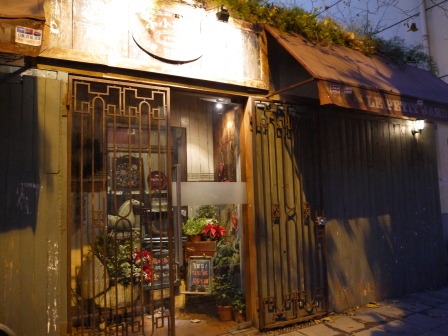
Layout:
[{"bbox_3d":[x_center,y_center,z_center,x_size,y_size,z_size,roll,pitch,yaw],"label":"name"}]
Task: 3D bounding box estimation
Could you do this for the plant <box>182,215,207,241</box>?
[{"bbox_3d":[-0.387,0.793,4.750,0.290,0.300,0.270,-1,-5,0],"label":"plant"}]

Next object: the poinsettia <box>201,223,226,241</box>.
[{"bbox_3d":[-0.136,0.824,4.700,0.310,0.240,0.280,1,-5,-29],"label":"poinsettia"}]

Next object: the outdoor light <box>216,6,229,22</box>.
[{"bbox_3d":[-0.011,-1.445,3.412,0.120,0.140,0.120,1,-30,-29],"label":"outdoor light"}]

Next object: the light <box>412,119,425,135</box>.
[{"bbox_3d":[2.902,-0.634,5.408,0.140,0.290,0.210,1,-5,-29],"label":"light"}]

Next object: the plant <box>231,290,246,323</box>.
[{"bbox_3d":[0.184,1.588,4.170,0.190,0.360,0.190,-1,-5,0],"label":"plant"}]

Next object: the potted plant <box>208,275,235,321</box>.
[{"bbox_3d":[-0.023,1.508,4.220,0.290,0.510,0.280,-1,-5,0],"label":"potted plant"}]

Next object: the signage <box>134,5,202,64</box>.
[{"bbox_3d":[-0.529,-1.290,3.515,0.760,0.540,0.050,1,-5,-29],"label":"signage"}]

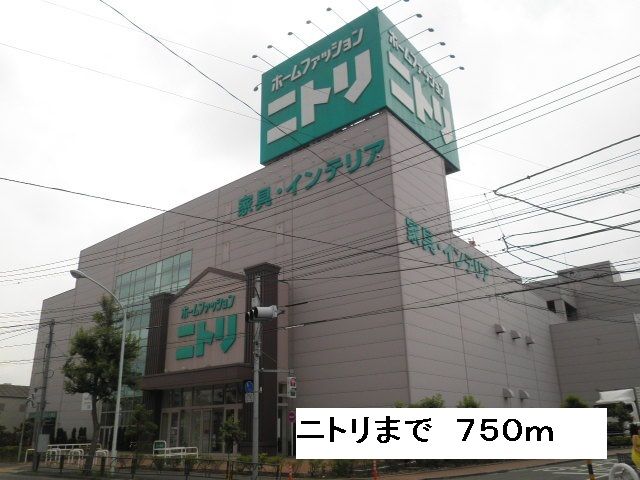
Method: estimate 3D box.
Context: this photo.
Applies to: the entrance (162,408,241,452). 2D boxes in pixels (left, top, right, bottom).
[{"bbox_3d":[-7.746,12.001,30.430,7.786,2.754,0.350,-16,-25,36],"label":"entrance"}]

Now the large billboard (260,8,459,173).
[{"bbox_3d":[3.525,-10.364,42.257,12.159,9.211,11.975,-16,-25,36],"label":"large billboard"}]

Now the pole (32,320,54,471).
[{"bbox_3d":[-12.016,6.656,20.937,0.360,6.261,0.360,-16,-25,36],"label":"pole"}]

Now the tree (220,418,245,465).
[{"bbox_3d":[-3.831,8.771,20.925,1.150,2.100,1.150,-1,-20,0],"label":"tree"}]

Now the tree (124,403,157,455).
[{"bbox_3d":[-10.173,10.740,27.243,1.900,2.902,1.900,-16,-25,36],"label":"tree"}]

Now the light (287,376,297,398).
[{"bbox_3d":[-0.994,5.113,16.642,0.180,0.700,0.360,-17,-26,37],"label":"light"}]

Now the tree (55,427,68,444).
[{"bbox_3d":[-23.181,17.576,43.107,1.250,1.750,1.250,-16,-25,36],"label":"tree"}]

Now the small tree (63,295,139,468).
[{"bbox_3d":[-9.197,5.807,20.187,3.100,7.195,3.100,-16,-25,36],"label":"small tree"}]

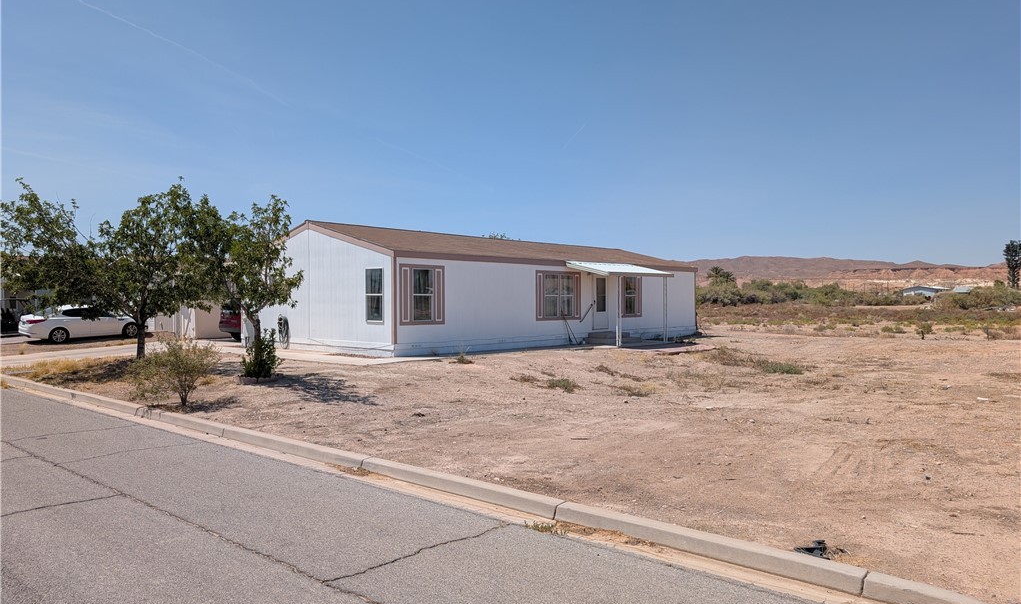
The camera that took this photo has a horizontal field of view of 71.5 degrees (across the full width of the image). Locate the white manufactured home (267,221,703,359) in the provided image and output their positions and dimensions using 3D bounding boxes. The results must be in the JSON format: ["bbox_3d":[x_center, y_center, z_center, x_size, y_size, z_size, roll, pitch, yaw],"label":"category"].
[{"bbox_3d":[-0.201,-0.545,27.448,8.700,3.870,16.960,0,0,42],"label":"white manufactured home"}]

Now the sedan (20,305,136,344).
[{"bbox_3d":[-18.154,0.897,30.498,1.830,1.460,4.850,0,0,42],"label":"sedan"}]

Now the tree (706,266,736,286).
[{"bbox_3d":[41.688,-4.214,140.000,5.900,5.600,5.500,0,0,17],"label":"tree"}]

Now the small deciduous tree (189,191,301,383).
[{"bbox_3d":[-5.253,-0.318,14.100,2.250,3.600,2.200,0,0,-20],"label":"small deciduous tree"}]

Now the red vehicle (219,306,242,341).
[{"bbox_3d":[-8.574,0.674,27.297,1.830,1.680,4.550,0,0,42],"label":"red vehicle"}]

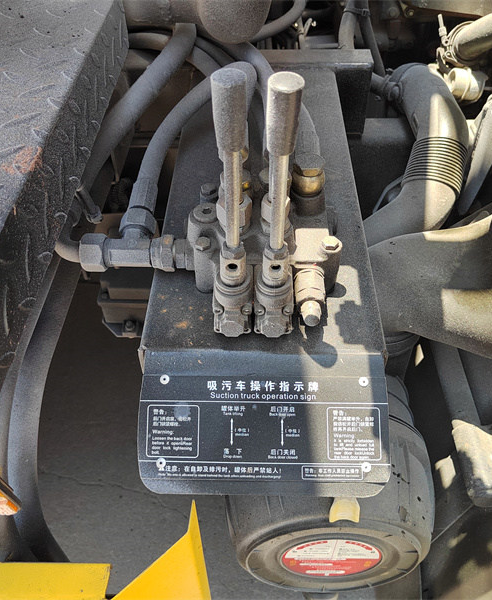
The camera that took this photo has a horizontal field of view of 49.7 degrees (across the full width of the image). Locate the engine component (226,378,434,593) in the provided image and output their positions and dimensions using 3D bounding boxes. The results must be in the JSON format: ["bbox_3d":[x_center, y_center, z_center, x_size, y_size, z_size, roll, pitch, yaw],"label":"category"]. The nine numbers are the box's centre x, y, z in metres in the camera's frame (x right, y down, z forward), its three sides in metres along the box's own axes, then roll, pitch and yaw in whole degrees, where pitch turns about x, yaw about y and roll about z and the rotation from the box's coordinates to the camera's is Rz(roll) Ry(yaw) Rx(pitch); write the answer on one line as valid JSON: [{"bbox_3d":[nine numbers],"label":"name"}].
[{"bbox_3d":[0.105,0.222,0.757,0.265,0.270,0.290,1,46,1],"label":"engine component"}]

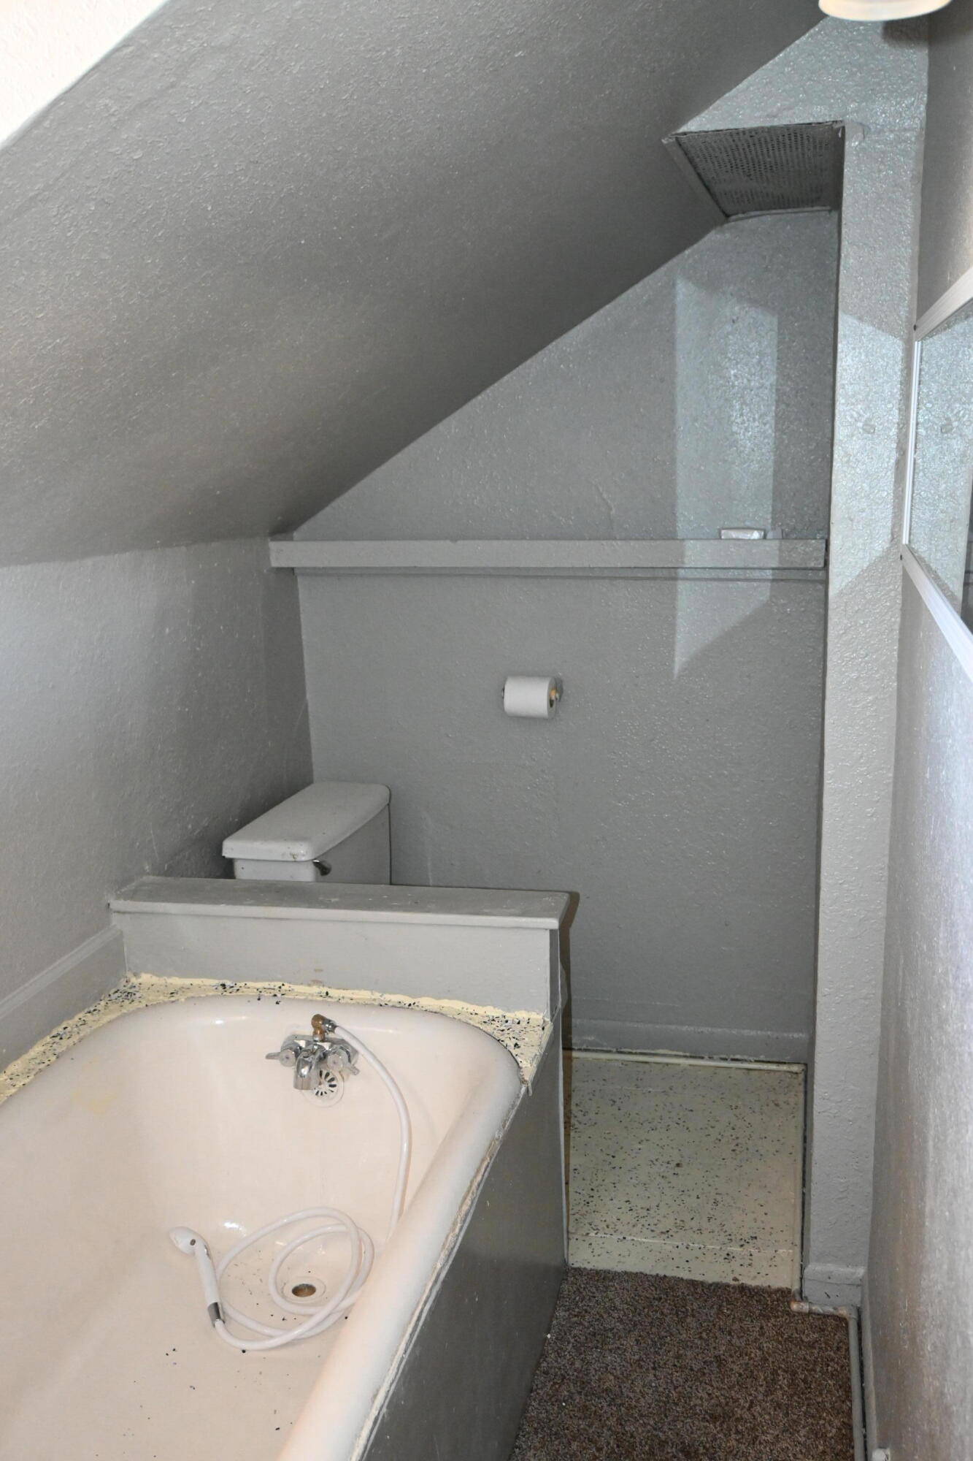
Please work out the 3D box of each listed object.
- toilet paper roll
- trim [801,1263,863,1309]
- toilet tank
[{"bbox_3d":[0.110,-0.083,3.310,0.141,0.109,0.112,2,13,14],"label":"toilet paper roll"},{"bbox_3d":[0.648,1.037,2.496,0.103,0.074,0.018,2,13,14],"label":"trim"},{"bbox_3d":[-0.421,0.374,3.312,0.235,0.355,0.525,2,13,14],"label":"toilet tank"}]

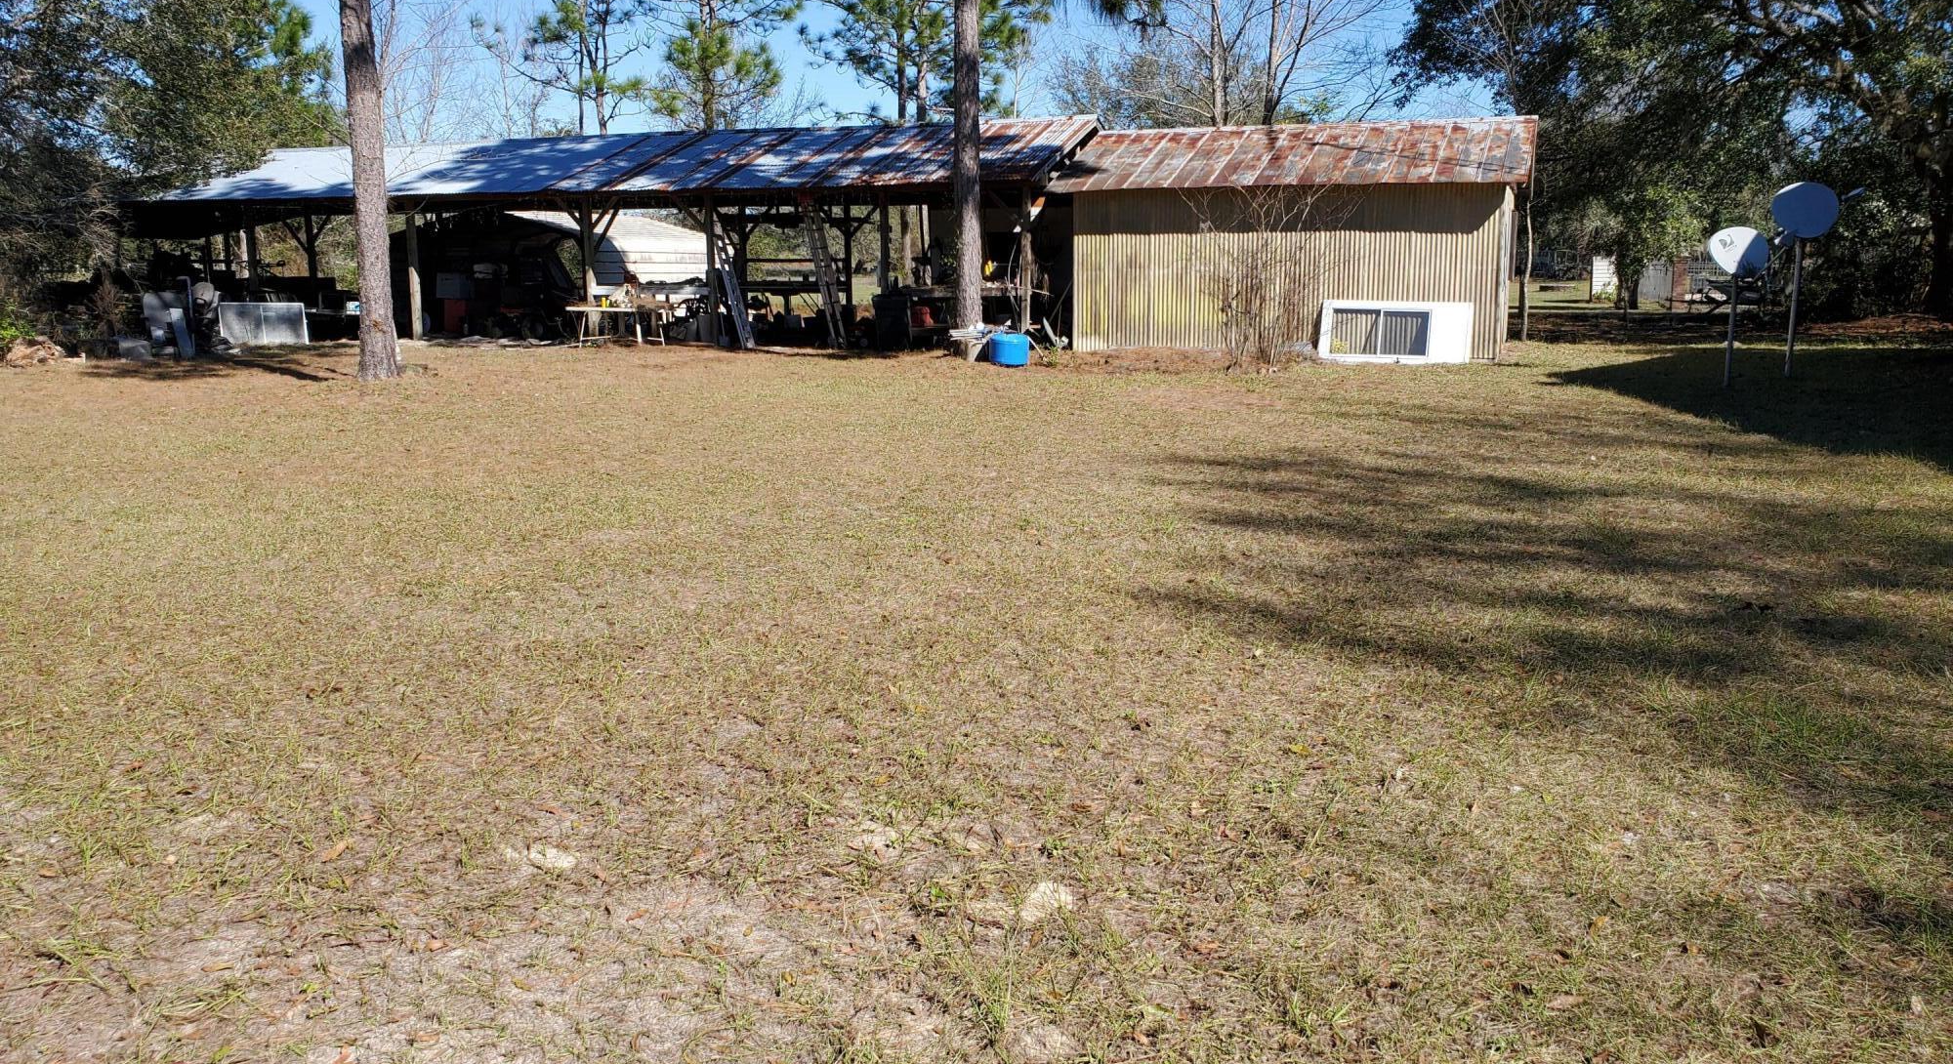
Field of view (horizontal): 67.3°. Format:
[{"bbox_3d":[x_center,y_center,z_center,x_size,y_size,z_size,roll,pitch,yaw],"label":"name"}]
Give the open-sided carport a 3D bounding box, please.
[{"bbox_3d":[-6.735,-5.530,27.410,18.678,3.630,5.370,4,12,21],"label":"open-sided carport"}]

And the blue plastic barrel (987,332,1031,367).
[{"bbox_3d":[0.456,-2.515,19.958,0.550,0.460,0.550,0,11,0],"label":"blue plastic barrel"}]

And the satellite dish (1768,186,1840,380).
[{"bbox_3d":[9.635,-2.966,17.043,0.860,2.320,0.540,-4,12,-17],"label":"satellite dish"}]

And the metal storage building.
[{"bbox_3d":[5.200,-4.688,23.239,6.689,3.389,5.688,4,12,21],"label":"metal storage building"}]

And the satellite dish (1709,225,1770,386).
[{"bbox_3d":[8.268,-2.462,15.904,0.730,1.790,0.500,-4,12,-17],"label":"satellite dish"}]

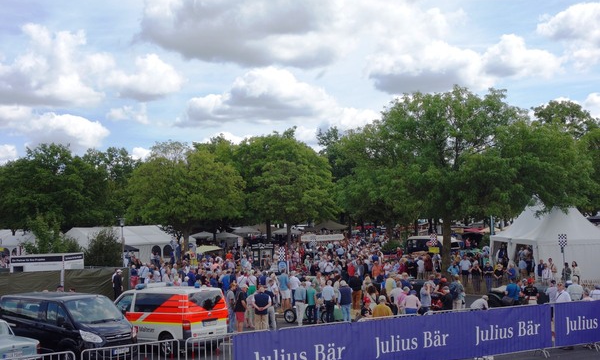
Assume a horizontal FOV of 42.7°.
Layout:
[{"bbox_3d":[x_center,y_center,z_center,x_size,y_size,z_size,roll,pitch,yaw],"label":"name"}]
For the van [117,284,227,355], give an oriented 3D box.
[{"bbox_3d":[-4.711,4.525,25.605,4.850,2.070,1.920,-3,-3,39],"label":"van"}]

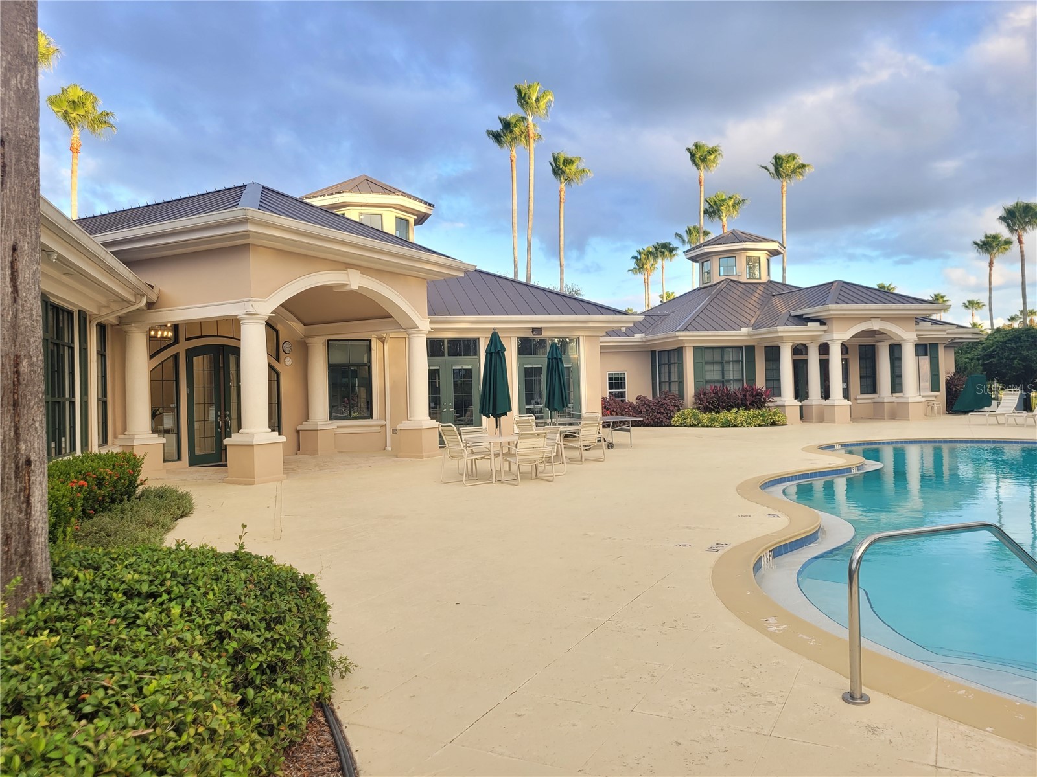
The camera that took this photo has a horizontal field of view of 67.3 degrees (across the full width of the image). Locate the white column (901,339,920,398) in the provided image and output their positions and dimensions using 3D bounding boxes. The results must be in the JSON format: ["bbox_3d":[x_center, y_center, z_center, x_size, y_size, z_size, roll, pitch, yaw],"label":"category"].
[{"bbox_3d":[15.751,-0.803,31.327,0.580,2.312,0.580,-1,0,-17],"label":"white column"}]

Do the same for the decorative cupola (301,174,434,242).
[{"bbox_3d":[-5.500,-6.263,28.022,4.600,2.900,4.600,-1,0,-17],"label":"decorative cupola"}]

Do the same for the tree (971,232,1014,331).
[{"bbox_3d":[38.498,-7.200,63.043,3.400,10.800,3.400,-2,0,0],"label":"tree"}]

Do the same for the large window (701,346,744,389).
[{"bbox_3d":[8.154,-0.687,30.930,1.864,1.921,0.150,-1,0,-17],"label":"large window"}]

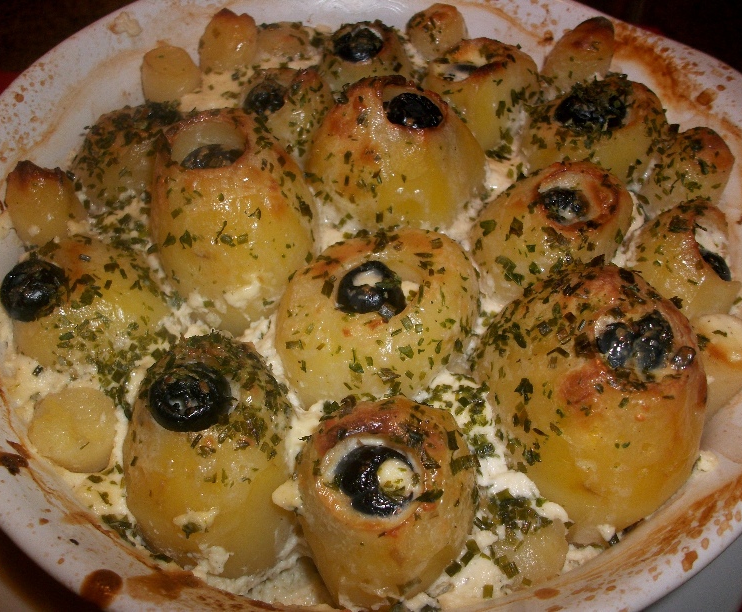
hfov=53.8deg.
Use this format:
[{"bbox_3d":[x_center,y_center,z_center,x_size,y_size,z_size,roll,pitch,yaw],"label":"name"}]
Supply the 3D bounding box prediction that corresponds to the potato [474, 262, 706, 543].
[{"bbox_3d":[0.061,0.029,0.214,0.063,0.081,0.068,2,47,-2],"label":"potato"}]

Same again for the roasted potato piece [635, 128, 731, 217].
[{"bbox_3d":[0.129,-0.054,0.302,0.033,0.040,0.033,-4,55,0],"label":"roasted potato piece"}]

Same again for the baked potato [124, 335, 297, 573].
[{"bbox_3d":[-0.044,0.043,0.203,0.047,0.074,0.055,2,47,-2],"label":"baked potato"}]

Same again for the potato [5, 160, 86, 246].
[{"bbox_3d":[-0.129,-0.040,0.290,0.029,0.037,0.029,0,52,0],"label":"potato"}]

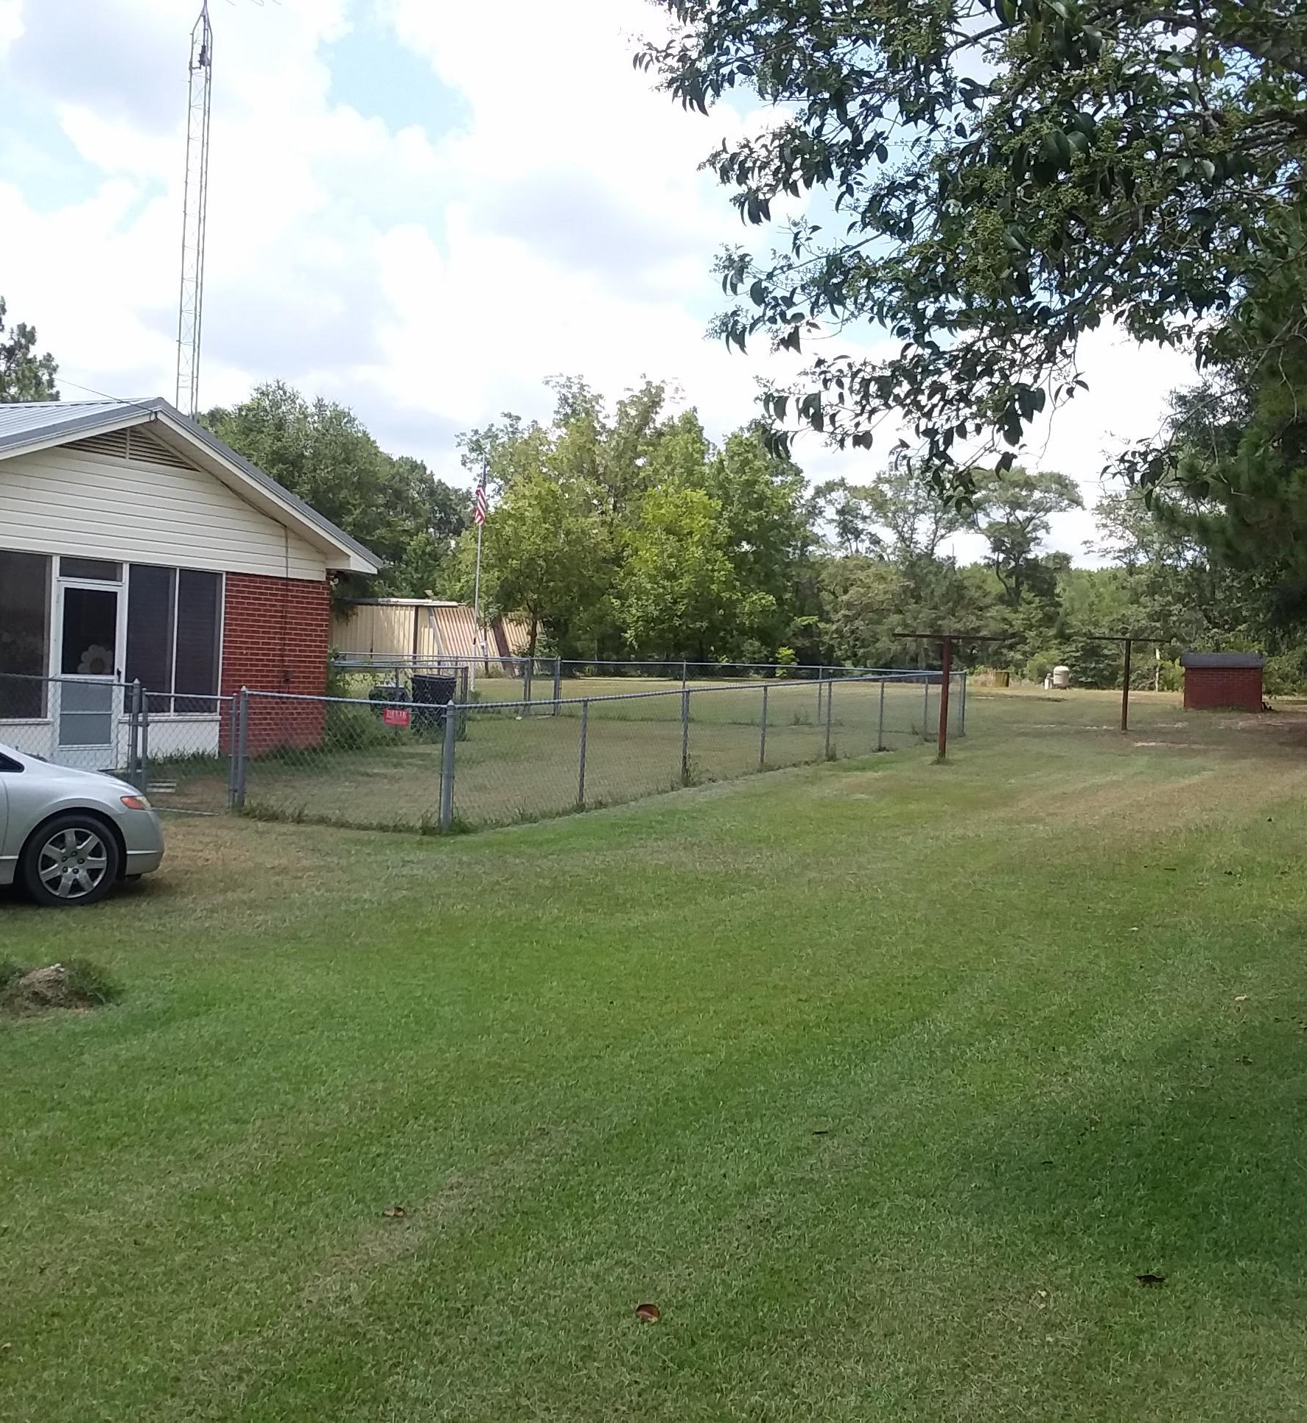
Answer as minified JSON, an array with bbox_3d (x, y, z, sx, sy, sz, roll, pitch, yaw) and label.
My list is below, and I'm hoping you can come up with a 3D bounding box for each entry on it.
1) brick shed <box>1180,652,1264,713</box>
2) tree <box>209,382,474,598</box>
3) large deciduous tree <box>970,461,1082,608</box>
[{"bbox_3d":[17.859,-0.854,50.000,2.450,1.870,2.200,4,2,25],"label":"brick shed"},{"bbox_3d":[-12.749,-7.272,62.000,11.000,11.000,10.500,2,2,-21],"label":"tree"},{"bbox_3d":[18.294,-6.544,78.000,5.500,10.700,5.500,3,2,12],"label":"large deciduous tree"}]

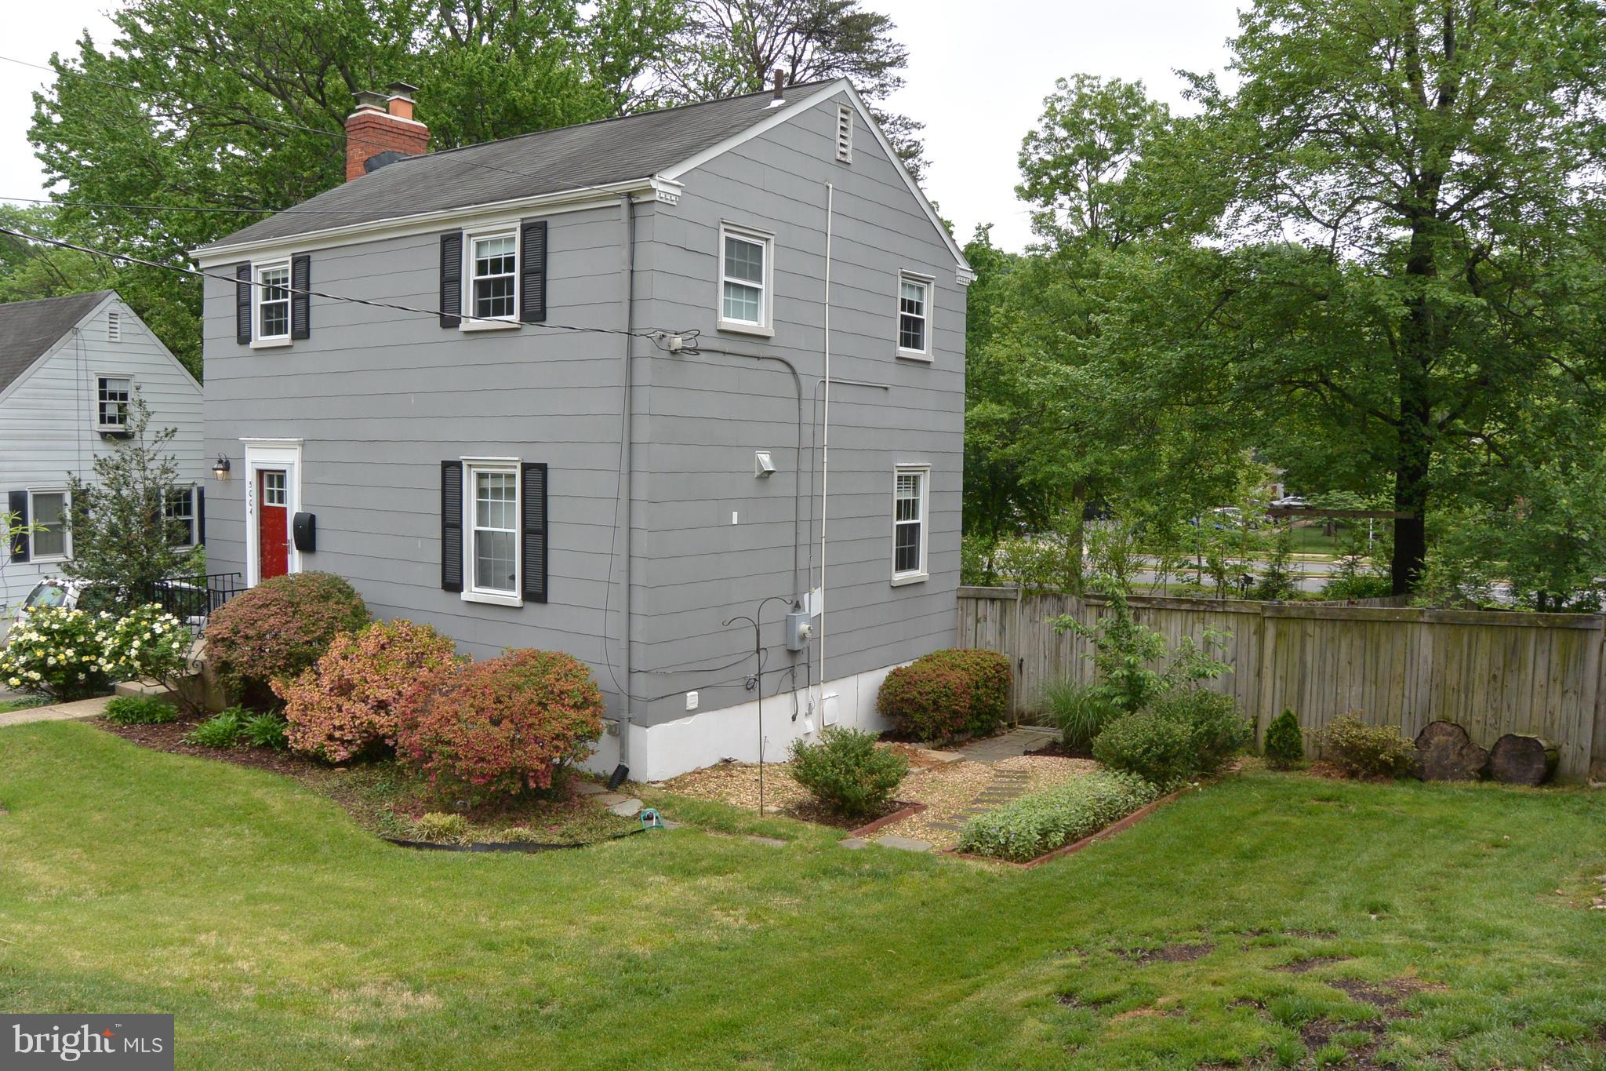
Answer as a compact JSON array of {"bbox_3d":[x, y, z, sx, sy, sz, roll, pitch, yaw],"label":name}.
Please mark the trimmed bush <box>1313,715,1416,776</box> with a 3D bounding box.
[{"bbox_3d":[6.383,2.368,13.727,1.055,0.703,0.854,3,4,35],"label":"trimmed bush"}]

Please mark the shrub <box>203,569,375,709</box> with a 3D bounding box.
[{"bbox_3d":[-6.019,1.264,14.142,1.759,1.608,1.658,3,4,35],"label":"shrub"}]

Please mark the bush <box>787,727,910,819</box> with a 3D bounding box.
[{"bbox_3d":[0.447,2.278,11.717,1.170,0.860,1.120,1,4,0],"label":"bush"}]

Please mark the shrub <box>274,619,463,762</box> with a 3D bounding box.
[{"bbox_3d":[-4.747,1.645,13.113,2.050,1.550,1.800,3,4,35],"label":"shrub"}]

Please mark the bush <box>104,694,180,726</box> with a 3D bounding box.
[{"bbox_3d":[-7.428,1.964,13.550,0.824,0.342,0.724,3,4,35],"label":"bush"}]

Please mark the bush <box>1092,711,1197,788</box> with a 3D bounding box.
[{"bbox_3d":[3.788,2.347,13.384,1.150,0.860,1.100,3,4,35],"label":"bush"}]

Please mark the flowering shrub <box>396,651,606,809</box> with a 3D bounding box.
[{"bbox_3d":[-2.905,1.771,11.565,1.859,1.306,1.759,1,4,0],"label":"flowering shrub"}]

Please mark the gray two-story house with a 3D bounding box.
[{"bbox_3d":[-2.957,-1.866,16.933,8.450,8.200,7.100,3,4,35],"label":"gray two-story house"}]

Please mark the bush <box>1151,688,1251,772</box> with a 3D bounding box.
[{"bbox_3d":[4.634,2.283,14.132,1.200,1.020,1.150,3,4,35],"label":"bush"}]

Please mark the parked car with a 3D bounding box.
[{"bbox_3d":[-11.487,1.549,21.893,1.800,1.680,4.500,3,4,35],"label":"parked car"}]

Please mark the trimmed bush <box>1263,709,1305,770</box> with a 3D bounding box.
[{"bbox_3d":[5.701,2.424,14.306,0.480,0.730,0.480,3,4,35],"label":"trimmed bush"}]

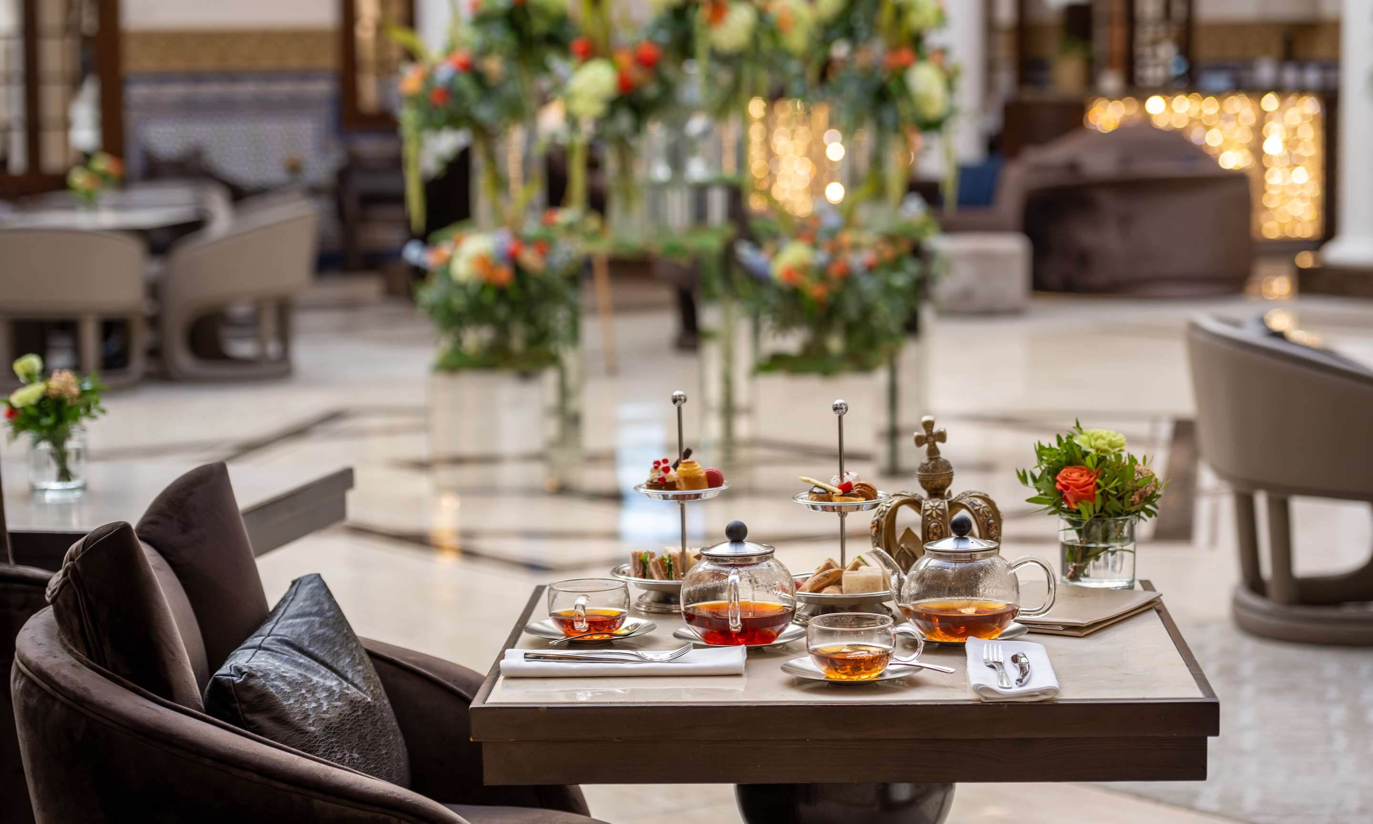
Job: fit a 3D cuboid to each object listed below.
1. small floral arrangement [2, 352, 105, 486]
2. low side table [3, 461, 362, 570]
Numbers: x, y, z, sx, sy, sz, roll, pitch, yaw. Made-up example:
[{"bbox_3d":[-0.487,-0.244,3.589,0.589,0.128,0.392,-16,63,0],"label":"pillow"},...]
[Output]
[{"bbox_3d":[-1.054,0.014,5.405,0.160,0.212,0.165,0,6,3],"label":"small floral arrangement"},{"bbox_3d":[-0.984,0.491,5.017,0.760,0.730,0.746,0,6,11],"label":"low side table"}]

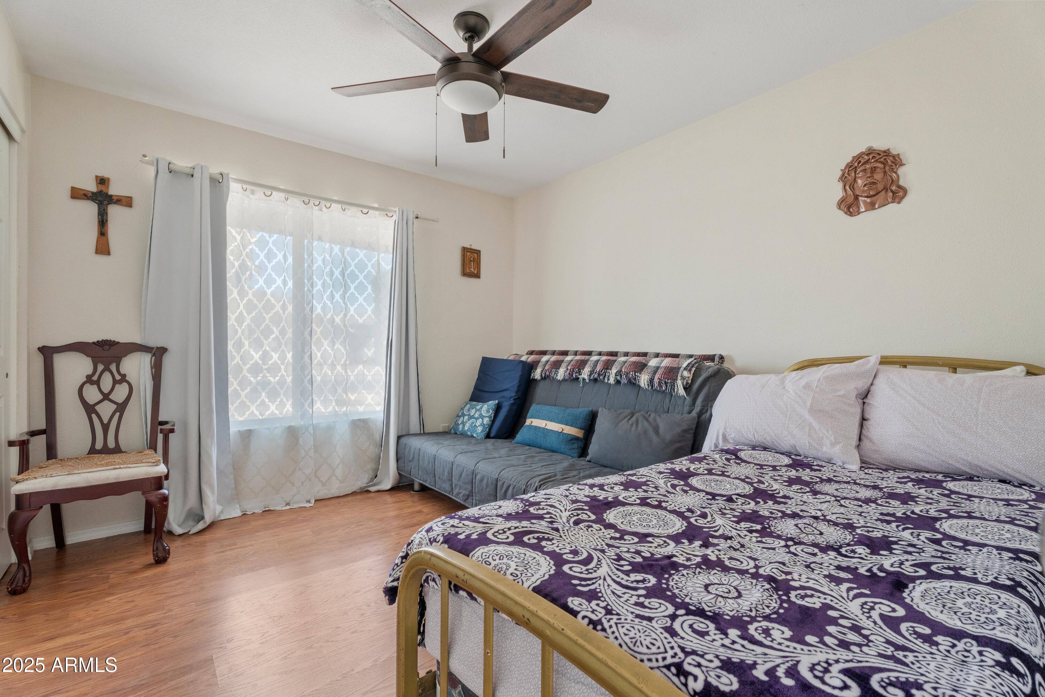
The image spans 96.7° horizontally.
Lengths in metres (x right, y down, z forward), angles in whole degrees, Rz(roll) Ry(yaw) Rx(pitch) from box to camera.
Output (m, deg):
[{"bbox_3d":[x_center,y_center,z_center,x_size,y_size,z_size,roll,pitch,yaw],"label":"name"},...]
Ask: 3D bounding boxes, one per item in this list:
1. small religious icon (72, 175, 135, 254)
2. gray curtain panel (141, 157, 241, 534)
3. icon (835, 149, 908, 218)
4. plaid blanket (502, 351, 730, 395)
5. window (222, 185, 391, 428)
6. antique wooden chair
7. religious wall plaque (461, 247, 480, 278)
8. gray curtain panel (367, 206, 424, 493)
[{"bbox_3d":[-2.260,-0.715,2.502,0.247,0.420,0.044,0,0,-39],"label":"small religious icon"},{"bbox_3d":[-1.891,-0.014,2.675,0.435,2.085,0.178,0,0,-39],"label":"gray curtain panel"},{"bbox_3d":[1.586,-0.764,2.127,0.059,0.282,0.252,0,0,-39],"label":"icon"},{"bbox_3d":[0.479,0.138,3.240,0.296,0.227,1.828,0,0,-39],"label":"plaid blanket"},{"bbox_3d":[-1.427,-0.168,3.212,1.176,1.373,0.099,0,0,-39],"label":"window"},{"bbox_3d":[-2.081,0.493,2.296,0.568,1.067,0.573,0,0,-39],"label":"antique wooden chair"},{"bbox_3d":[-0.441,-0.737,3.969,0.178,0.242,0.030,0,0,-39],"label":"religious wall plaque"},{"bbox_3d":[-0.944,-0.002,3.460,0.385,2.075,0.158,0,0,-39],"label":"gray curtain panel"}]

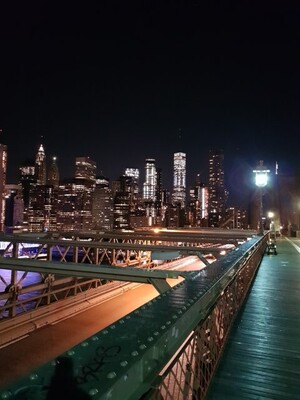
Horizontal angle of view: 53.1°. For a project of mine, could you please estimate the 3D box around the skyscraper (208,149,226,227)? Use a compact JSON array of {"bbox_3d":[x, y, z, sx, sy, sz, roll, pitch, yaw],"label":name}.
[{"bbox_3d":[205.750,-27.370,906.610,46.000,254.000,40.000,-1,-5,18],"label":"skyscraper"}]

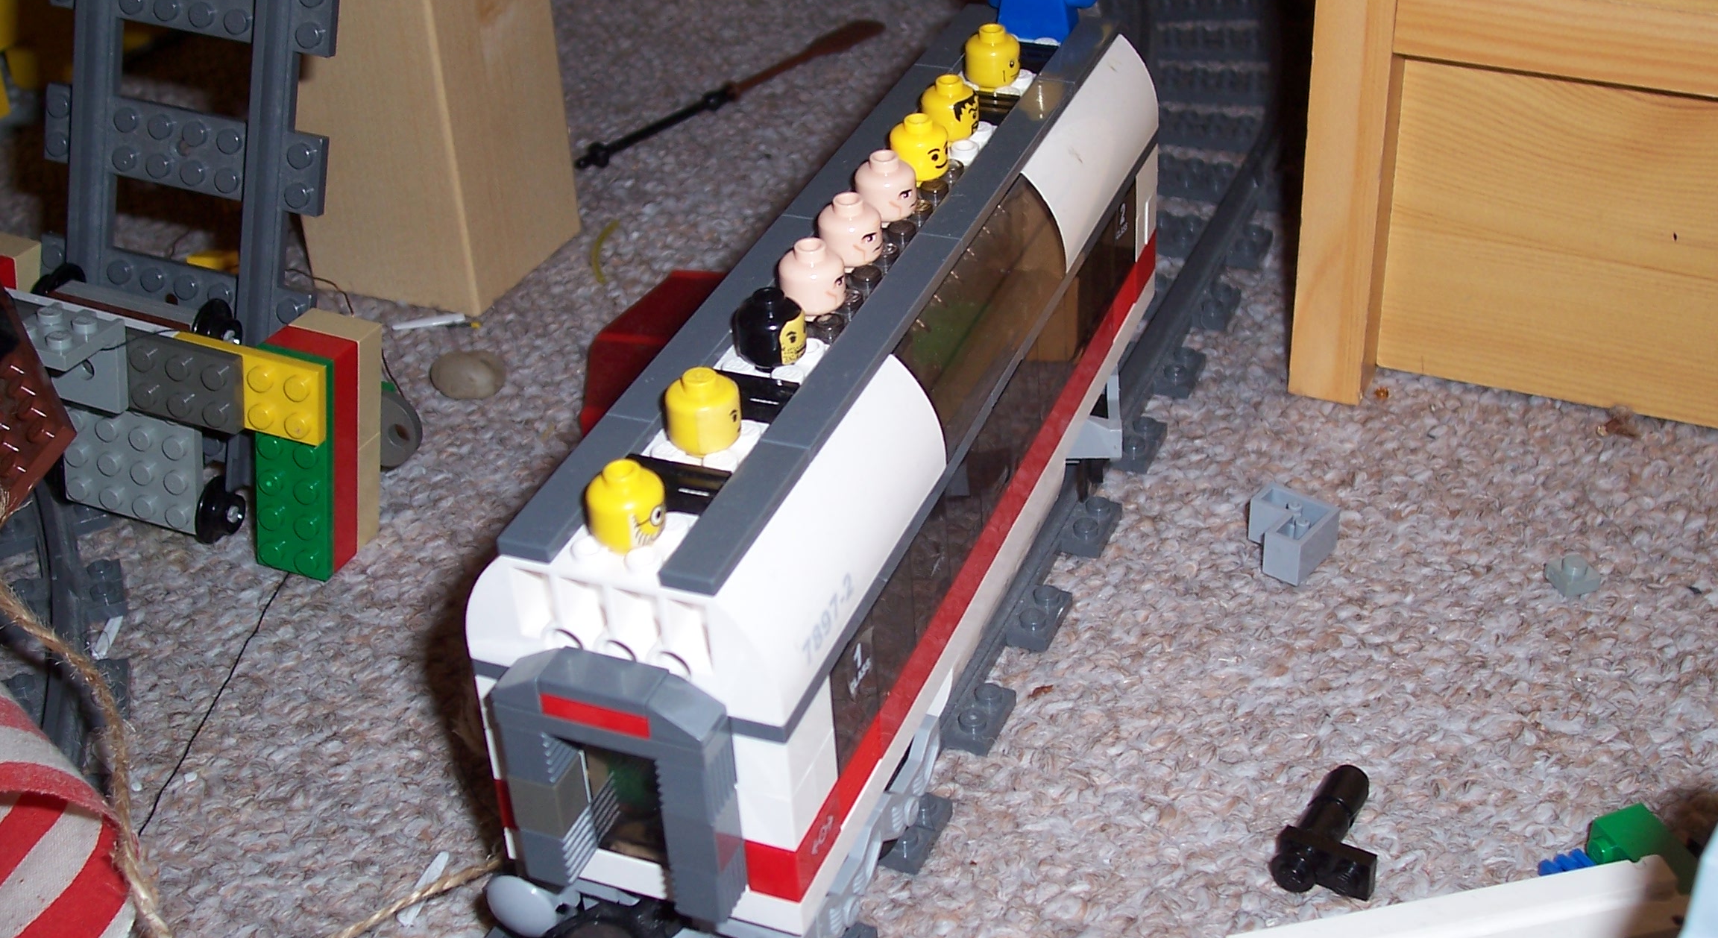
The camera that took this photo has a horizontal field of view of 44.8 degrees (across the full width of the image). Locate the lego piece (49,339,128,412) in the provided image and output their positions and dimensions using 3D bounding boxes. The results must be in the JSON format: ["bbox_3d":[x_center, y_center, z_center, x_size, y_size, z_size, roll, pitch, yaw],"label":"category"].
[{"bbox_3d":[-0.152,-0.021,0.412,0.016,0.017,0.004,14,28,12],"label":"lego piece"}]

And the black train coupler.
[{"bbox_3d":[0.082,0.063,0.355,0.016,0.008,0.027,16,38,25],"label":"black train coupler"}]

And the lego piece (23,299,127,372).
[{"bbox_3d":[-0.153,-0.026,0.400,0.016,0.005,0.019,13,26,12],"label":"lego piece"}]

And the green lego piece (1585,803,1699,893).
[{"bbox_3d":[0.133,0.068,0.343,0.011,0.008,0.028,-14,36,-17],"label":"green lego piece"}]

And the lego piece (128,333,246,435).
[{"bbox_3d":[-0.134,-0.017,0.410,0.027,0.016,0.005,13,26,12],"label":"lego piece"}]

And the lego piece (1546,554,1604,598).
[{"bbox_3d":[0.148,0.021,0.430,0.008,0.005,0.008,-10,34,-12],"label":"lego piece"}]

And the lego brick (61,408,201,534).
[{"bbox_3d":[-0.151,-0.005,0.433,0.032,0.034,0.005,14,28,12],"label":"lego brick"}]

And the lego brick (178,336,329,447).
[{"bbox_3d":[-0.120,-0.016,0.411,0.032,0.016,0.005,13,27,12],"label":"lego brick"}]

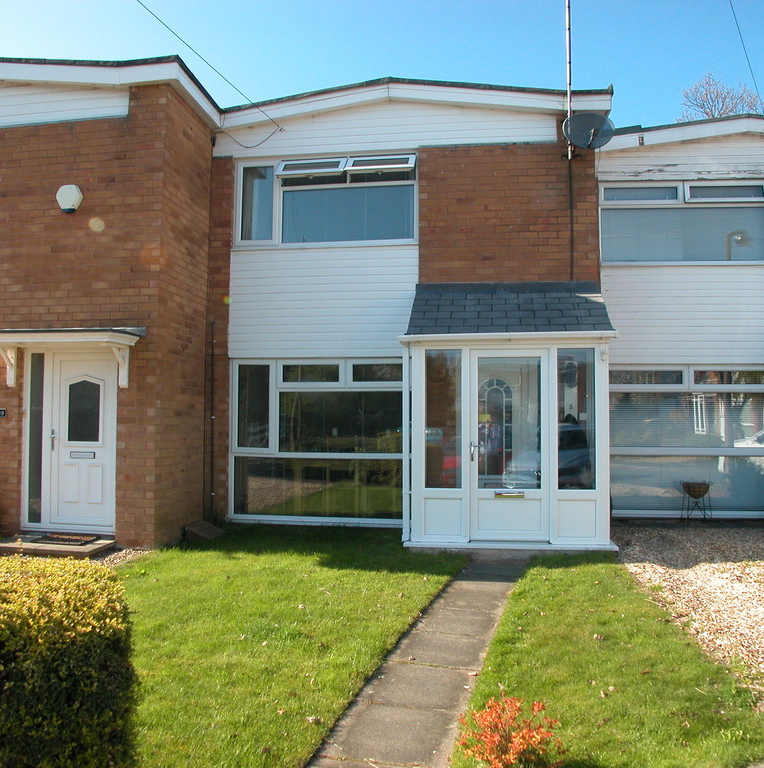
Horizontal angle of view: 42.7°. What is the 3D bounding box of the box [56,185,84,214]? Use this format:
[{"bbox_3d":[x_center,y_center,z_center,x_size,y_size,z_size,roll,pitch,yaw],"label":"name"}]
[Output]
[{"bbox_3d":[-3.452,-2.043,10.808,0.295,0.315,0.080,0,-2,12],"label":"box"}]

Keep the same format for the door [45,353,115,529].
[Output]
[{"bbox_3d":[-3.321,0.649,10.754,0.900,1.990,0.080,0,-3,11],"label":"door"}]

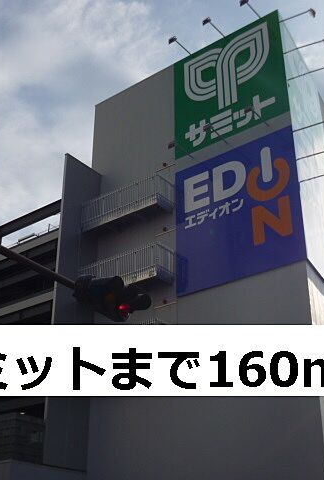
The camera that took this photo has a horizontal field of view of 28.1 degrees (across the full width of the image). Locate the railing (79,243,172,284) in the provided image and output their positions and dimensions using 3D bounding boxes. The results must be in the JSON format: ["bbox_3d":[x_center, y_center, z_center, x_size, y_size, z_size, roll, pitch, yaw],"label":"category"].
[{"bbox_3d":[-1.613,1.749,29.552,4.558,1.555,1.299,-19,-33,32],"label":"railing"}]

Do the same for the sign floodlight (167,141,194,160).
[{"bbox_3d":[0.977,-4.088,30.145,0.447,0.341,1.683,-19,-33,32],"label":"sign floodlight"}]

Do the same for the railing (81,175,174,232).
[{"bbox_3d":[-1.624,-1.447,31.231,4.558,1.555,1.299,-19,-33,32],"label":"railing"}]

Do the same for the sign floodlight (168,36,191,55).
[{"bbox_3d":[1.051,-9.876,33.183,0.447,0.341,1.576,-19,-33,32],"label":"sign floodlight"}]

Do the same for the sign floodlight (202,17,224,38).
[{"bbox_3d":[2.692,-10.418,32.080,0.447,0.341,1.576,-19,-33,32],"label":"sign floodlight"}]

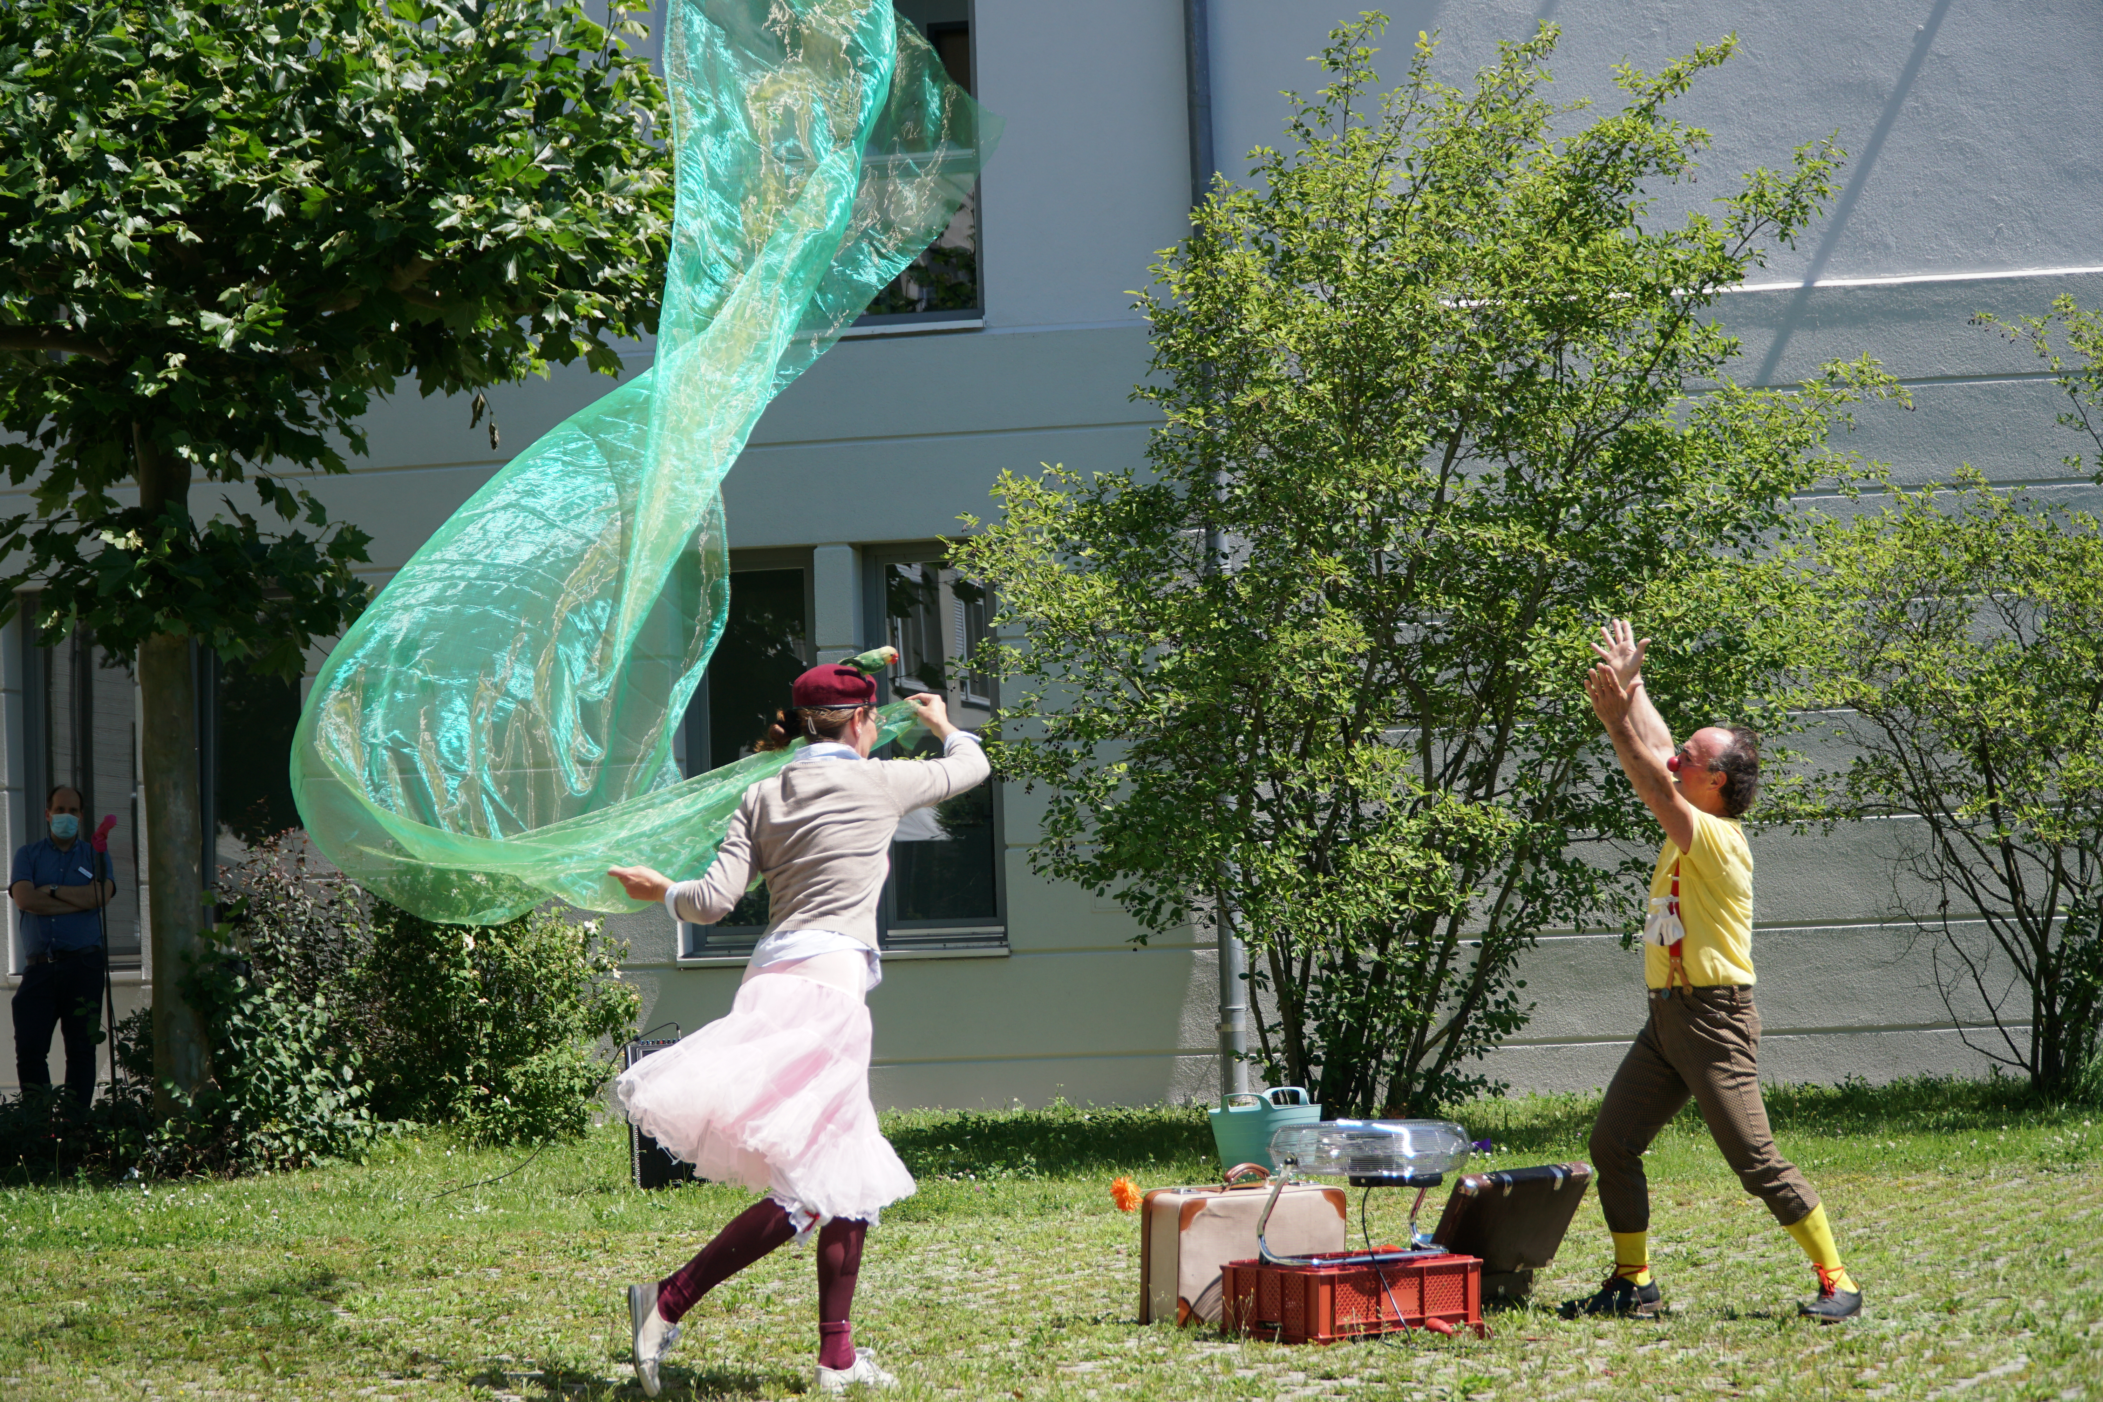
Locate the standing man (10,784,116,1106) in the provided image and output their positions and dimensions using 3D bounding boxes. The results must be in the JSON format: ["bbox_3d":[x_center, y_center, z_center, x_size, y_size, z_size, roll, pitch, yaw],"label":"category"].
[{"bbox_3d":[-4.559,1.278,19.400,0.520,1.790,0.340,-2,-4,-1],"label":"standing man"}]

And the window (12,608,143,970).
[{"bbox_3d":[-4.965,0.427,21.450,0.660,1.950,0.180,-2,-2,9],"label":"window"}]

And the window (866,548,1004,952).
[{"bbox_3d":[-0.570,0.241,20.550,0.680,1.980,0.180,-2,-2,9],"label":"window"}]

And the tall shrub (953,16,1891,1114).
[{"bbox_3d":[1.663,-0.610,18.800,4.150,4.900,3.400,-3,-4,10],"label":"tall shrub"}]

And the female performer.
[{"bbox_3d":[-0.622,0.807,10.380,0.850,1.790,0.750,-4,-2,40],"label":"female performer"}]

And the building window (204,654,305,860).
[{"bbox_3d":[-4.046,0.381,21.200,0.640,1.950,0.180,-2,-2,9],"label":"building window"}]

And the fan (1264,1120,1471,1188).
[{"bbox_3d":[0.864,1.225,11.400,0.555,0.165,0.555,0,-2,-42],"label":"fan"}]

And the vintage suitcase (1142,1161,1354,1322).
[{"bbox_3d":[0.536,1.531,11.875,0.640,0.405,0.165,-1,-2,-40],"label":"vintage suitcase"}]

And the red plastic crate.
[{"bbox_3d":[0.831,1.643,11.599,0.600,0.195,0.400,1,-5,-38],"label":"red plastic crate"}]

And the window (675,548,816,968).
[{"bbox_3d":[-1.526,0.279,21.000,0.660,1.970,0.140,-3,-4,10],"label":"window"}]

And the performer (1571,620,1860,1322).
[{"bbox_3d":[1.852,0.753,11.750,0.770,1.960,0.530,-2,-4,-6],"label":"performer"}]

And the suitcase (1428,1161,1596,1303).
[{"bbox_3d":[1.166,1.532,11.900,0.510,0.380,0.460,0,-2,-44],"label":"suitcase"}]

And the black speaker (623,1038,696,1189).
[{"bbox_3d":[-1.495,1.662,17.110,0.420,0.600,0.320,-1,-4,-9],"label":"black speaker"}]

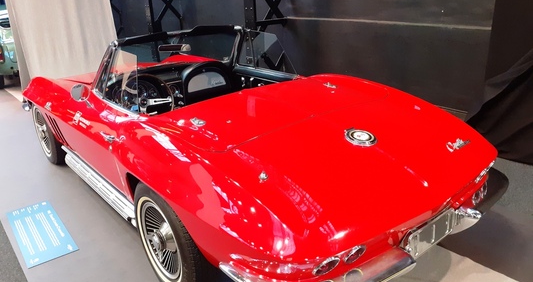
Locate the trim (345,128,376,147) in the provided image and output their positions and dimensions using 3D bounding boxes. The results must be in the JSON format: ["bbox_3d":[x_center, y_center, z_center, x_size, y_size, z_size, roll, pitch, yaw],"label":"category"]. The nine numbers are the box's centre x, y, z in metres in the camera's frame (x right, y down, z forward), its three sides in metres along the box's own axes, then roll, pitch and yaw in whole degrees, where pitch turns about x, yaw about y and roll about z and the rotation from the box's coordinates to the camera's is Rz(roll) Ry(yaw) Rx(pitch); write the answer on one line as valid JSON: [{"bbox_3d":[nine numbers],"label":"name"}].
[{"bbox_3d":[0.453,-0.025,2.008,0.155,0.030,0.155,8,33,-5],"label":"trim"}]

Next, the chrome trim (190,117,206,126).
[{"bbox_3d":[-0.346,-0.101,2.113,0.060,0.030,0.090,-17,25,-37],"label":"chrome trim"}]

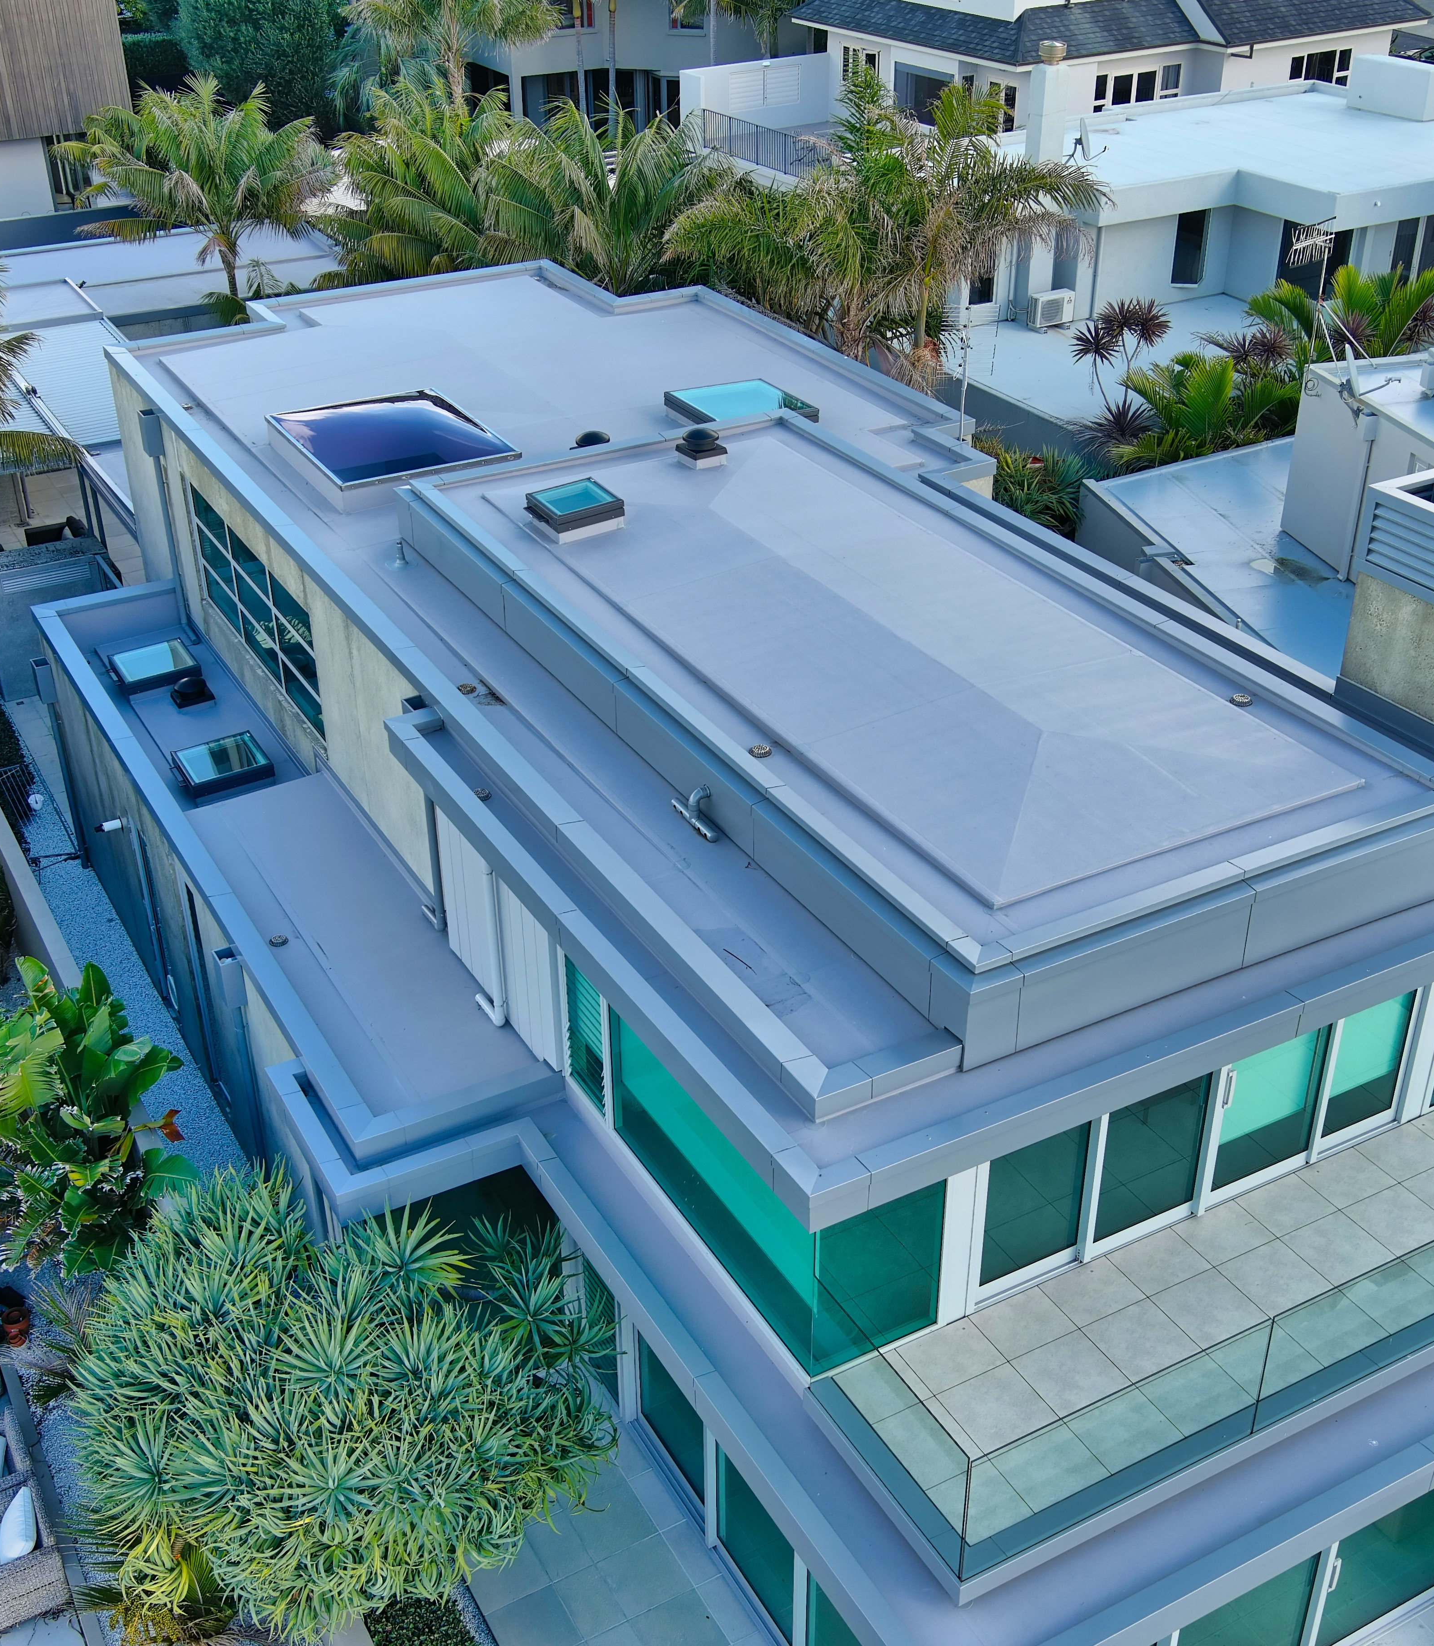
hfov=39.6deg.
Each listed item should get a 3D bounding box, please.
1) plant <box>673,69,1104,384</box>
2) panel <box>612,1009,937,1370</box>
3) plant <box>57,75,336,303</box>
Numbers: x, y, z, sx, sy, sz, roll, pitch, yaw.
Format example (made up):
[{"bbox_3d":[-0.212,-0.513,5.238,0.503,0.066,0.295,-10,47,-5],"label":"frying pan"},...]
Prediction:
[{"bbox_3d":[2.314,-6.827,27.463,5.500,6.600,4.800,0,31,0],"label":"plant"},{"bbox_3d":[0.331,2.071,13.875,0.960,1.900,2.950,-16,34,-25],"label":"panel"},{"bbox_3d":[-8.037,-8.504,31.880,4.200,6.500,4.200,-1,31,0],"label":"plant"}]

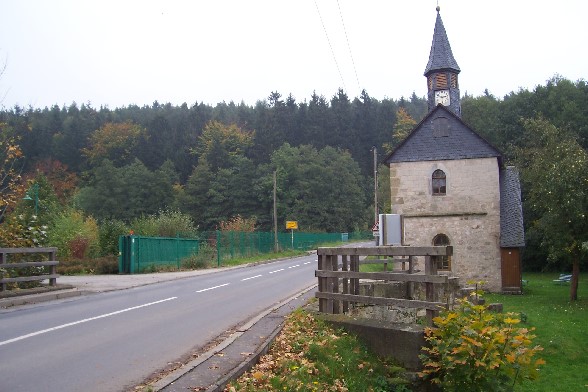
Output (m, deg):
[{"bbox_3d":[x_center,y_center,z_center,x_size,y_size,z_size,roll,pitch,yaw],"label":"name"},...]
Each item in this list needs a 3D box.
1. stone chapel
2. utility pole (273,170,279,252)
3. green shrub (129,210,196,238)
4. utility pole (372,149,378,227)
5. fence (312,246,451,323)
[{"bbox_3d":[8.992,-2.603,31.821,6.522,15.264,9.300,-2,-5,17],"label":"stone chapel"},{"bbox_3d":[-1.512,1.325,46.000,0.220,6.794,0.220,-1,-5,0],"label":"utility pole"},{"bbox_3d":[-7.966,2.359,33.863,3.900,3.200,3.400,-1,-5,0],"label":"green shrub"},{"bbox_3d":[6.388,0.561,43.000,0.240,8.635,0.240,-1,-5,0],"label":"utility pole"},{"bbox_3d":[1.198,1.297,8.108,0.220,1.080,2.541,3,-7,-41],"label":"fence"}]

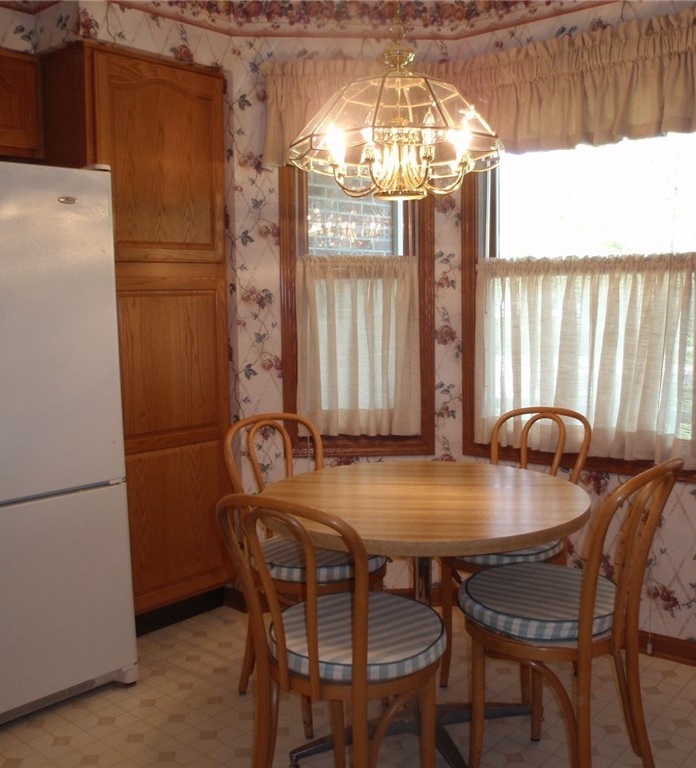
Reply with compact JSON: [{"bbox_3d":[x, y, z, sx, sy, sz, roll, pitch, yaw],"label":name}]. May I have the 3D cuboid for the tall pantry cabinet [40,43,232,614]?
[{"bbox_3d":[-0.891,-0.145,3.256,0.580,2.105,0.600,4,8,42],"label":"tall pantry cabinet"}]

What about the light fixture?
[{"bbox_3d":[0.126,-0.718,2.169,0.575,0.468,0.575,-1,6,0],"label":"light fixture"}]

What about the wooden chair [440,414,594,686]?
[{"bbox_3d":[0.530,0.535,2.660,0.410,0.885,0.465,4,7,39],"label":"wooden chair"}]

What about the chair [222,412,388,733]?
[{"bbox_3d":[-0.110,0.556,2.558,0.410,0.885,0.465,-5,7,-37],"label":"chair"}]

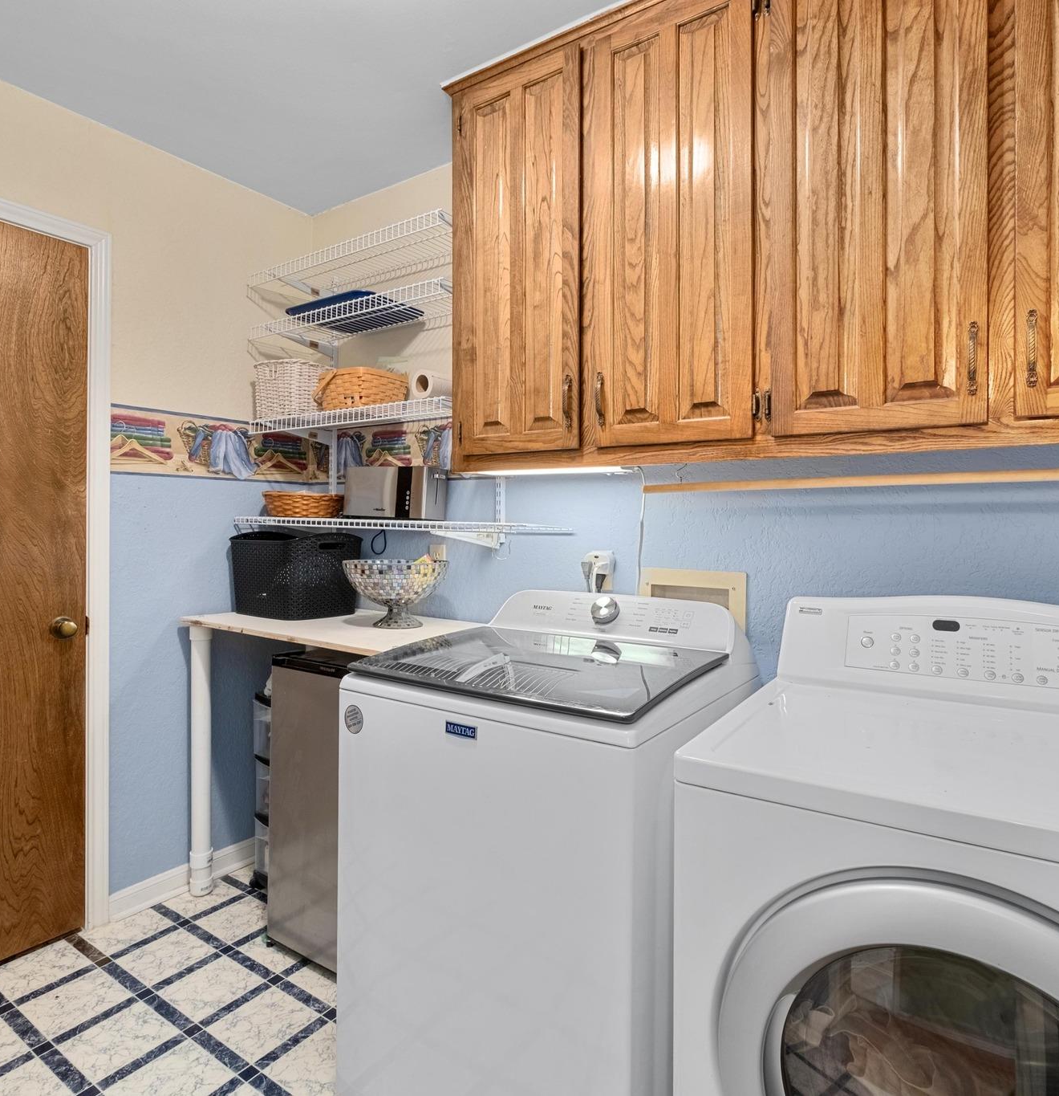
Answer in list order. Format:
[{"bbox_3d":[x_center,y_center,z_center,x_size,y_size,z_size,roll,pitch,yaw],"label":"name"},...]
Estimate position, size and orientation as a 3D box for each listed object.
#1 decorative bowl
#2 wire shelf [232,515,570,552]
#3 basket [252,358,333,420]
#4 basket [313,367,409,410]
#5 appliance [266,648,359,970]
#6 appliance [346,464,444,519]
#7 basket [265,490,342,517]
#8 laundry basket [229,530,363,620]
[{"bbox_3d":[-0.406,0.139,2.115,0.328,0.198,0.328,0,1,0],"label":"decorative bowl"},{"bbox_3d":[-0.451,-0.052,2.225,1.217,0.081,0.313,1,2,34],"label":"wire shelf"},{"bbox_3d":[-0.799,-0.523,2.453,0.242,0.227,0.247,1,1,29],"label":"basket"},{"bbox_3d":[-0.561,-0.490,2.283,0.237,0.169,0.212,1,2,34],"label":"basket"},{"bbox_3d":[-0.416,0.733,2.057,0.485,0.843,0.495,1,2,34],"label":"appliance"},{"bbox_3d":[-0.414,-0.155,2.143,0.298,0.182,0.141,1,1,26],"label":"appliance"},{"bbox_3d":[-0.808,-0.143,2.460,0.283,0.106,0.273,1,2,34],"label":"basket"},{"bbox_3d":[-0.810,0.086,2.392,0.389,0.286,0.265,1,2,34],"label":"laundry basket"}]

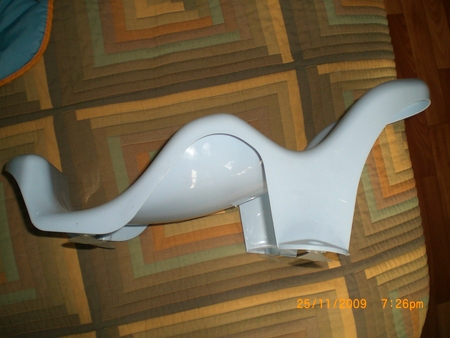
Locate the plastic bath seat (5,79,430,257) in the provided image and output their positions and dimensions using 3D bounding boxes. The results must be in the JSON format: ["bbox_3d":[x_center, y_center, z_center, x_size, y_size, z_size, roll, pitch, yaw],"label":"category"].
[{"bbox_3d":[-0.006,-0.004,0.817,0.606,0.259,0.280,5,79,-5],"label":"plastic bath seat"}]

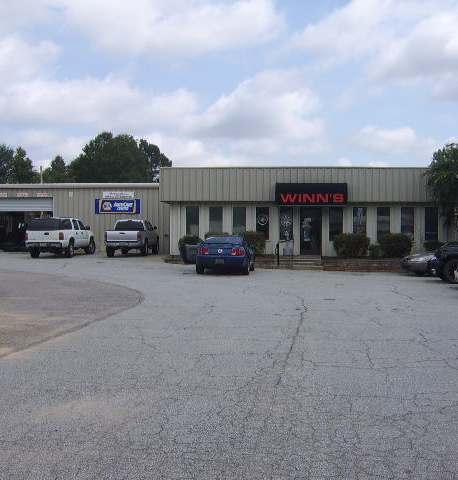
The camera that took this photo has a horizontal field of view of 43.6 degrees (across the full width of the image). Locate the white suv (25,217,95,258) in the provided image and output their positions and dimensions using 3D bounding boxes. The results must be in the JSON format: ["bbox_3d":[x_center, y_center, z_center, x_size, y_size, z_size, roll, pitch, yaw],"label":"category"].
[{"bbox_3d":[-8.370,-0.130,29.200,2.000,1.900,5.750,0,1,3],"label":"white suv"}]

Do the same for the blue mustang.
[{"bbox_3d":[-0.040,0.550,22.000,1.880,1.390,4.770,0,1,6],"label":"blue mustang"}]

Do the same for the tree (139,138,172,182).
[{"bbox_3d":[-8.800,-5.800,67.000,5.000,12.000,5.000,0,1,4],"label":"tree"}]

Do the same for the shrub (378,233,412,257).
[{"bbox_3d":[7.550,0.220,26.100,1.580,1.100,1.400,0,1,4],"label":"shrub"}]

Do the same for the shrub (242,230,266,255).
[{"bbox_3d":[0.980,0.150,26.500,1.250,1.100,1.250,0,1,4],"label":"shrub"}]

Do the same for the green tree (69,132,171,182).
[{"bbox_3d":[-12.500,-6.000,65.000,11.000,12.400,10.000,0,1,4],"label":"green tree"}]

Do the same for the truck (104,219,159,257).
[{"bbox_3d":[-4.790,-0.110,29.000,1.900,1.780,5.300,0,1,3],"label":"truck"}]

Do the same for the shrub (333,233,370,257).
[{"bbox_3d":[5.610,0.220,26.200,1.650,1.100,1.450,0,1,4],"label":"shrub"}]

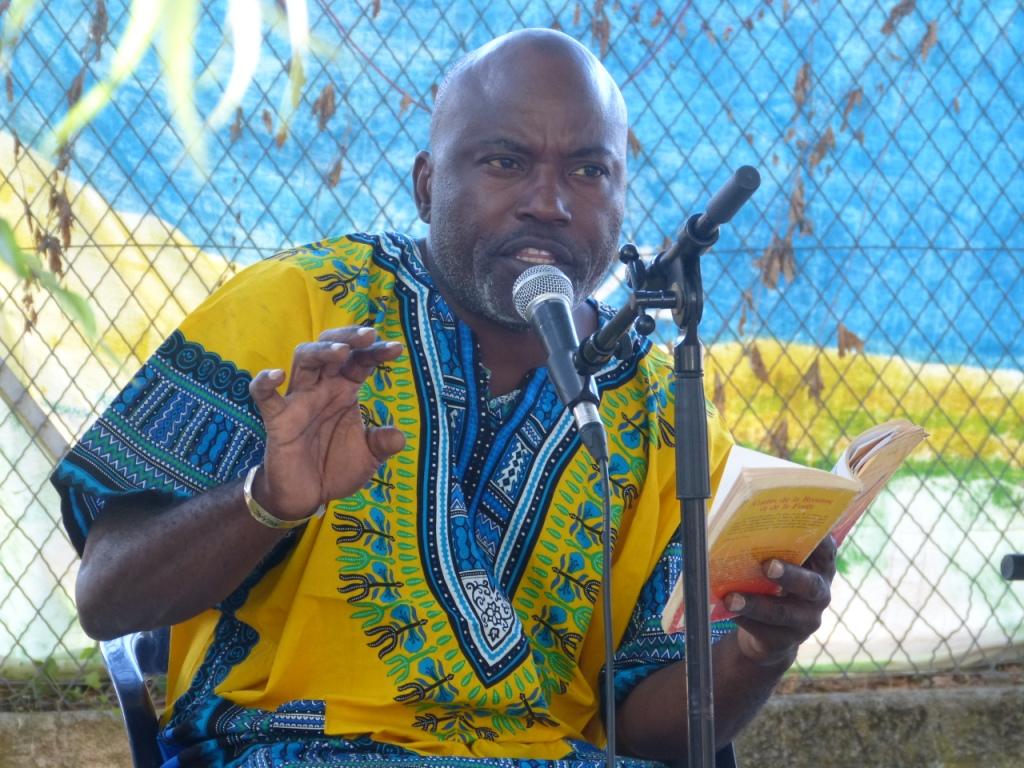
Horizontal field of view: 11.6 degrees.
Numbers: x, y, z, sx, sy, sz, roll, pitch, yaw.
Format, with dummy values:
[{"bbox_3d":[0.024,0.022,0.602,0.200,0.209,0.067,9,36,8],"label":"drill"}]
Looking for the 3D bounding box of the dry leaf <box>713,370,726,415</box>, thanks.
[{"bbox_3d":[0.296,0.012,7.186,0.020,0.063,0.016,-1,0,-14],"label":"dry leaf"}]

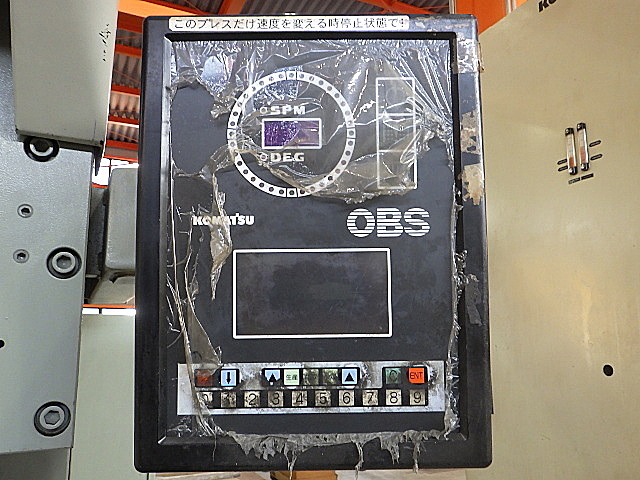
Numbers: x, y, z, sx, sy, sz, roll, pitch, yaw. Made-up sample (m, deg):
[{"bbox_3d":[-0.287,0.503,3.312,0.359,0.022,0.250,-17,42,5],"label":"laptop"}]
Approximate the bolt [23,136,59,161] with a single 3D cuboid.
[{"bbox_3d":[-0.326,-0.108,0.607,0.036,0.036,0.021,5,-9,-29],"label":"bolt"}]

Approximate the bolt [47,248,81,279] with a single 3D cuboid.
[{"bbox_3d":[-0.298,0.028,0.604,0.036,0.036,0.021,5,-9,-29],"label":"bolt"}]

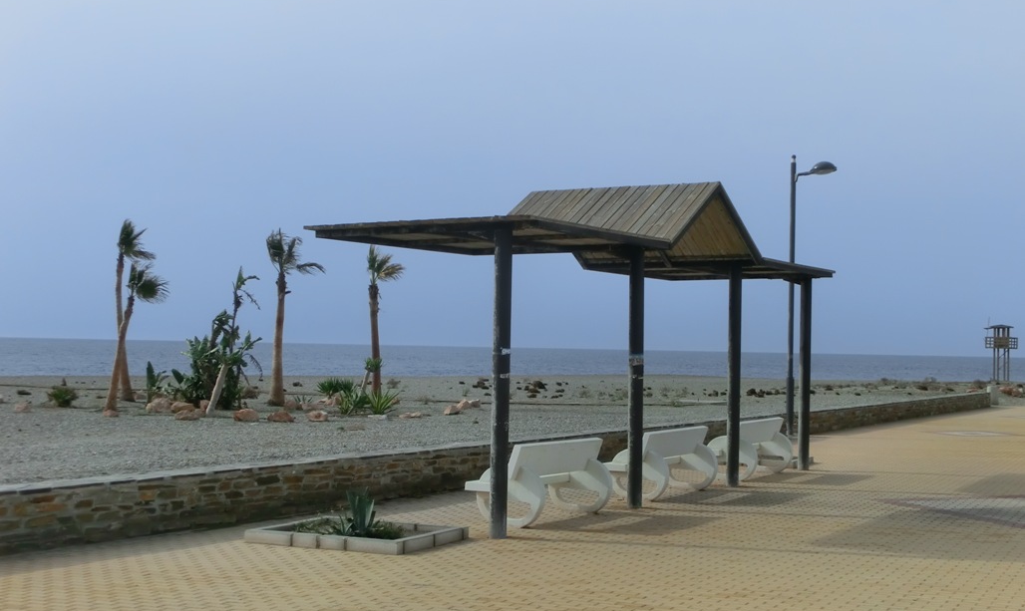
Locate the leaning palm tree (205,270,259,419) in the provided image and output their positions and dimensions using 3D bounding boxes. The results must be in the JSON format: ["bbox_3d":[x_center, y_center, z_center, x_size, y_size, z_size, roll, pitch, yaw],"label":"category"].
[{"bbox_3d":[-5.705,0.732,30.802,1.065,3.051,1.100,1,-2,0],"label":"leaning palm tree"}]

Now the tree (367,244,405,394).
[{"bbox_3d":[-4.141,0.458,49.577,1.207,4.910,1.250,1,-2,0],"label":"tree"}]

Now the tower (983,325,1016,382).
[{"bbox_3d":[46.891,4.595,145.000,2.600,5.553,2.600,0,-2,39],"label":"tower"}]

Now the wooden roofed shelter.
[{"bbox_3d":[1.247,0.408,18.083,2.583,3.679,8.905,0,-2,29],"label":"wooden roofed shelter"}]

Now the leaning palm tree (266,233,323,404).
[{"bbox_3d":[-5.429,0.311,37.635,1.398,4.398,1.400,1,-2,0],"label":"leaning palm tree"}]

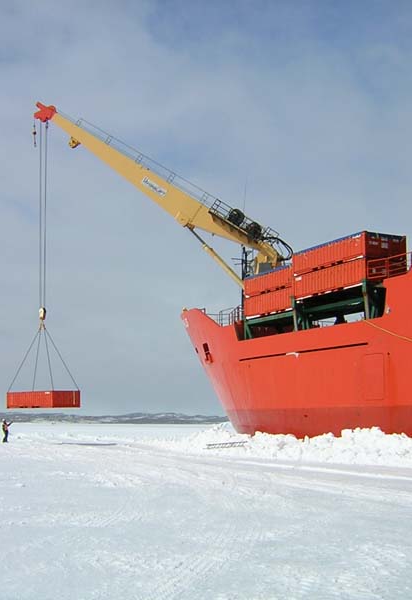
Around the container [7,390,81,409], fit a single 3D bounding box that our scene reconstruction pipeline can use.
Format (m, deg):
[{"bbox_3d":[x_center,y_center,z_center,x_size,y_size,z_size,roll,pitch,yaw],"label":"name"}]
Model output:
[{"bbox_3d":[-12.580,7.750,64.150,6.060,1.250,2.440,-8,-12,43],"label":"container"}]

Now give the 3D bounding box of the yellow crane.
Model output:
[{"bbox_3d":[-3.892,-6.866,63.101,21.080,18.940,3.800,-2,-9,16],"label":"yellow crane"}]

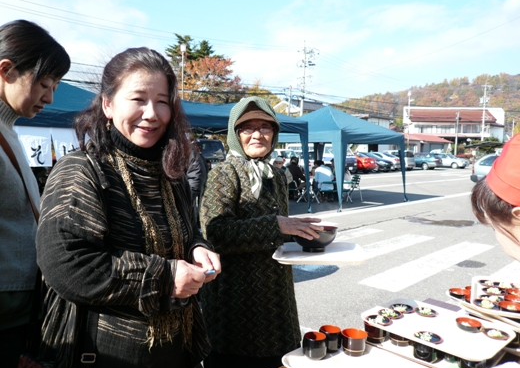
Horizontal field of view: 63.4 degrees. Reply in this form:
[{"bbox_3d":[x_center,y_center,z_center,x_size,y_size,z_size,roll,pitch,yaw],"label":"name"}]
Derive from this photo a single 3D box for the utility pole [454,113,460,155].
[{"bbox_3d":[22.289,-5.066,47.750,0.500,6.300,0.400,-1,5,-24],"label":"utility pole"}]

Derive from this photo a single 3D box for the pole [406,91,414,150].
[{"bbox_3d":[14.682,-5.404,41.699,0.400,7.600,0.700,3,5,17],"label":"pole"}]

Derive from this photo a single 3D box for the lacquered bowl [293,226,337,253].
[{"bbox_3d":[0.185,0.187,1.420,0.157,0.080,0.157,1,5,0],"label":"lacquered bowl"}]

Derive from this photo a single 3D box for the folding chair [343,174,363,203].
[{"bbox_3d":[2.690,0.120,11.969,0.500,0.780,0.450,3,5,21],"label":"folding chair"}]

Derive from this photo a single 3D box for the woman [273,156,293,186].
[{"bbox_3d":[0.553,-0.031,10.250,0.500,1.260,0.700,2,5,12],"label":"woman"}]

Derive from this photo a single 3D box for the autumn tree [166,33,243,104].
[{"bbox_3d":[-5.430,-8.569,42.488,7.700,12.900,7.000,1,5,0],"label":"autumn tree"}]

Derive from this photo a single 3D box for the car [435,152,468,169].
[{"bbox_3d":[17.477,-2.079,39.644,4.400,1.420,1.700,4,5,32],"label":"car"}]

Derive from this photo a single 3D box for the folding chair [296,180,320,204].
[{"bbox_3d":[1.338,0.138,11.621,0.550,0.740,0.500,5,6,37],"label":"folding chair"}]

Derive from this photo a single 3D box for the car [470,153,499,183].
[{"bbox_3d":[10.716,-0.410,16.743,4.200,1.430,1.670,4,5,28],"label":"car"}]

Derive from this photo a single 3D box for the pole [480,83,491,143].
[{"bbox_3d":[31.696,-8.457,59.540,1.500,11.600,0.600,-1,5,-24],"label":"pole"}]

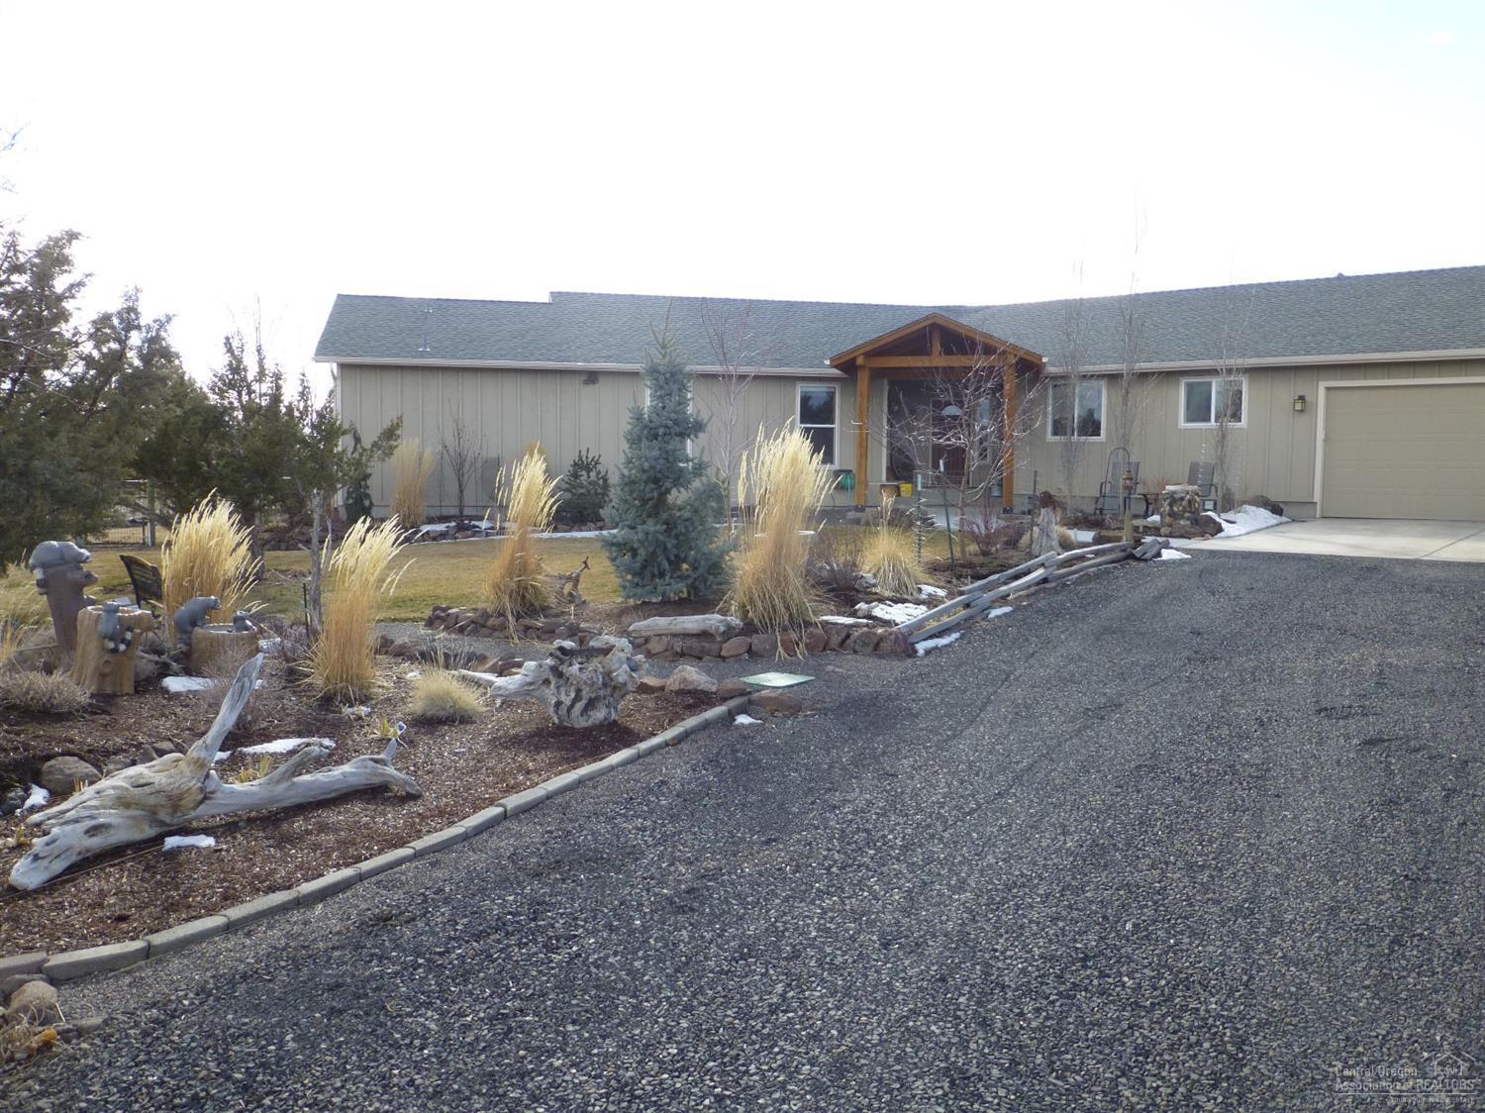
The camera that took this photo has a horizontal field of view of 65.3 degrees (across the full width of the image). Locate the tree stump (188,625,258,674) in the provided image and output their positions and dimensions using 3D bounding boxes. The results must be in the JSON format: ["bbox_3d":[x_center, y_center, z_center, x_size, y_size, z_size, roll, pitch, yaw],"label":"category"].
[{"bbox_3d":[-3.848,0.697,8.583,0.480,0.370,0.460,-2,5,-24],"label":"tree stump"}]

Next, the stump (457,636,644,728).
[{"bbox_3d":[-1.055,0.689,6.362,0.960,0.490,0.460,0,4,-3],"label":"stump"}]

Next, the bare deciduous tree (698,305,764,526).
[{"bbox_3d":[-0.237,-2.751,22.500,1.150,4.250,1.150,0,5,-12],"label":"bare deciduous tree"}]

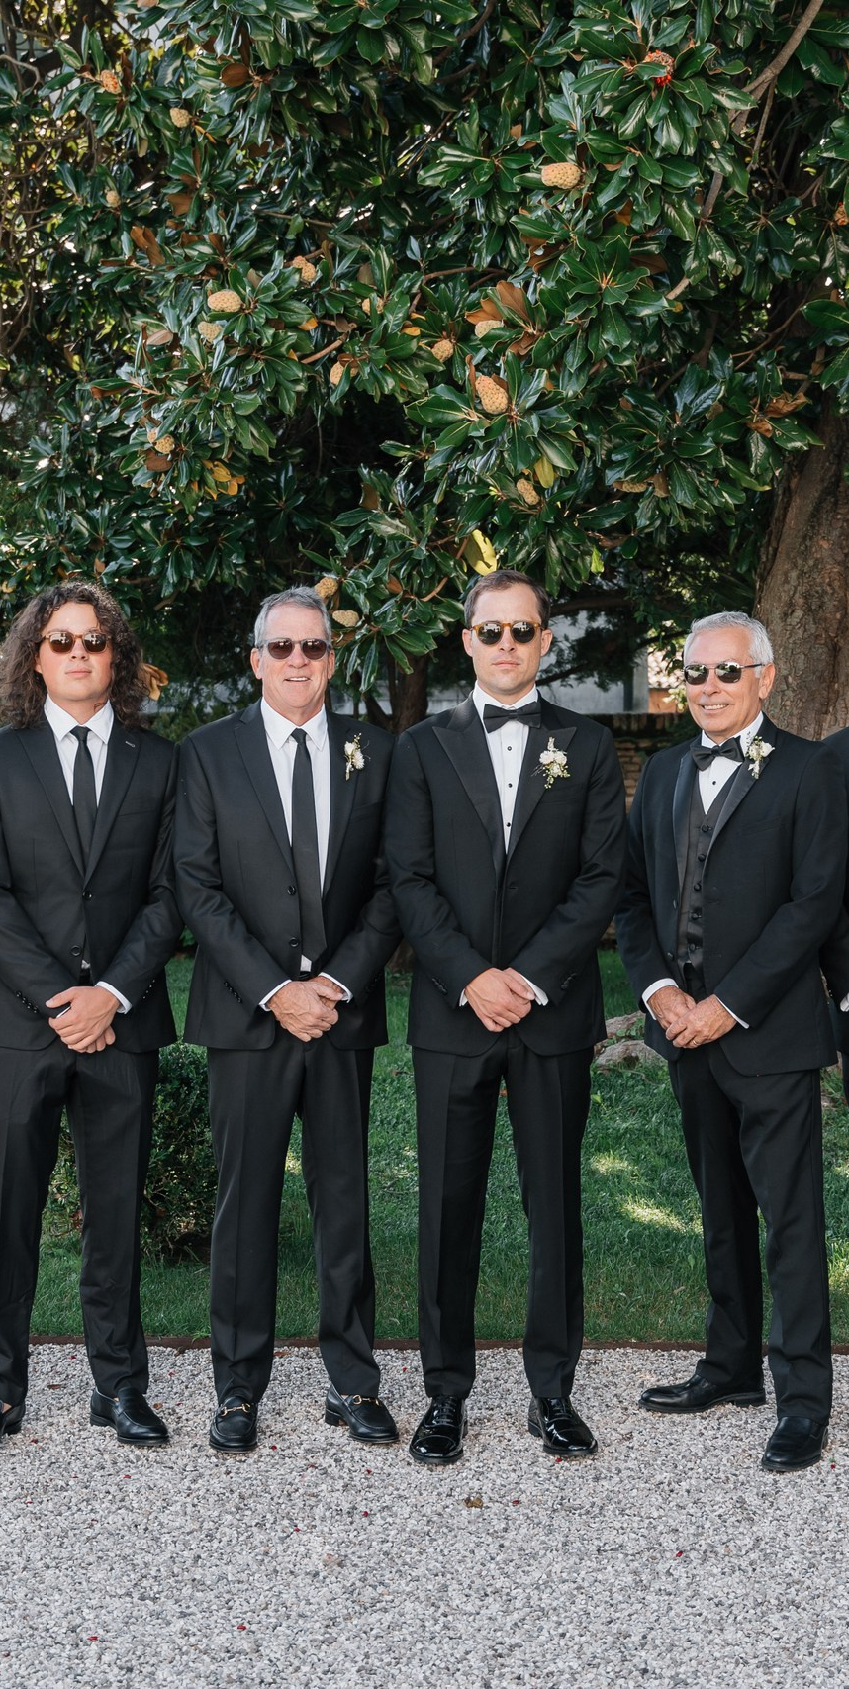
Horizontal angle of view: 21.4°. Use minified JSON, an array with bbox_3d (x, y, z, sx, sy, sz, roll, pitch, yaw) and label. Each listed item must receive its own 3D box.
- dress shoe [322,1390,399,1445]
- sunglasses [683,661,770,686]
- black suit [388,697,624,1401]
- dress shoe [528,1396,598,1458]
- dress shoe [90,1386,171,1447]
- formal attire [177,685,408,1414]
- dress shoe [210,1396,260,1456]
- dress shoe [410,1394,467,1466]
[{"bbox_3d":[-0.142,1.184,4.796,0.106,0.105,0.298,-1,1,-28],"label":"dress shoe"},{"bbox_3d":[0.633,-0.357,4.693,0.140,0.045,0.145,1,8,34],"label":"sunglasses"},{"bbox_3d":[0.167,0.421,4.590,0.490,1.441,0.350,0,2,2],"label":"black suit"},{"bbox_3d":[0.287,1.183,4.705,0.105,0.110,0.300,-1,2,-14],"label":"dress shoe"},{"bbox_3d":[-0.622,1.186,4.762,0.105,0.100,0.290,-1,3,-35],"label":"dress shoe"},{"bbox_3d":[-0.287,0.443,4.750,0.475,1.470,0.310,0,1,-4],"label":"formal attire"},{"bbox_3d":[-0.402,1.186,4.736,0.106,0.105,0.298,0,1,-3],"label":"dress shoe"},{"bbox_3d":[0.029,1.187,4.654,0.106,0.105,0.298,0,1,8],"label":"dress shoe"}]

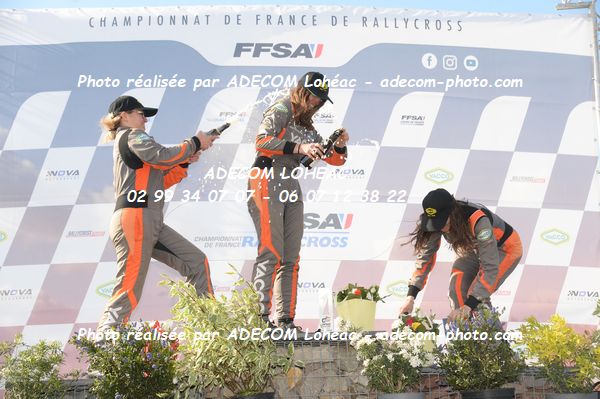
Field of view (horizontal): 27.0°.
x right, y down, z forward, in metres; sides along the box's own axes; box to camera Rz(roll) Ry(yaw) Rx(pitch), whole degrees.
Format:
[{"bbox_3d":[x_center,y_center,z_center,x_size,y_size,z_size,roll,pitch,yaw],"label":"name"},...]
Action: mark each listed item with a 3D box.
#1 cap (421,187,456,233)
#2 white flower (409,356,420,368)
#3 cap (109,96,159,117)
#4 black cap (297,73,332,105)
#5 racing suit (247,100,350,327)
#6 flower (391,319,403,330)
[{"bbox_3d":[0.777,0.045,7.200,0.180,0.145,0.270,-8,31,33],"label":"cap"},{"bbox_3d":[0.622,0.885,6.780,0.063,0.060,0.055,-1,-7,6],"label":"white flower"},{"bbox_3d":[-0.973,-0.542,7.300,0.280,0.130,0.180,1,-7,-12],"label":"cap"},{"bbox_3d":[0.095,-0.659,7.450,0.275,0.135,0.180,37,13,34],"label":"black cap"},{"bbox_3d":[-0.009,0.042,7.460,0.420,1.370,0.520,-9,-14,42],"label":"racing suit"},{"bbox_3d":[0.552,0.716,7.150,0.065,0.062,0.060,0,-10,0],"label":"flower"}]

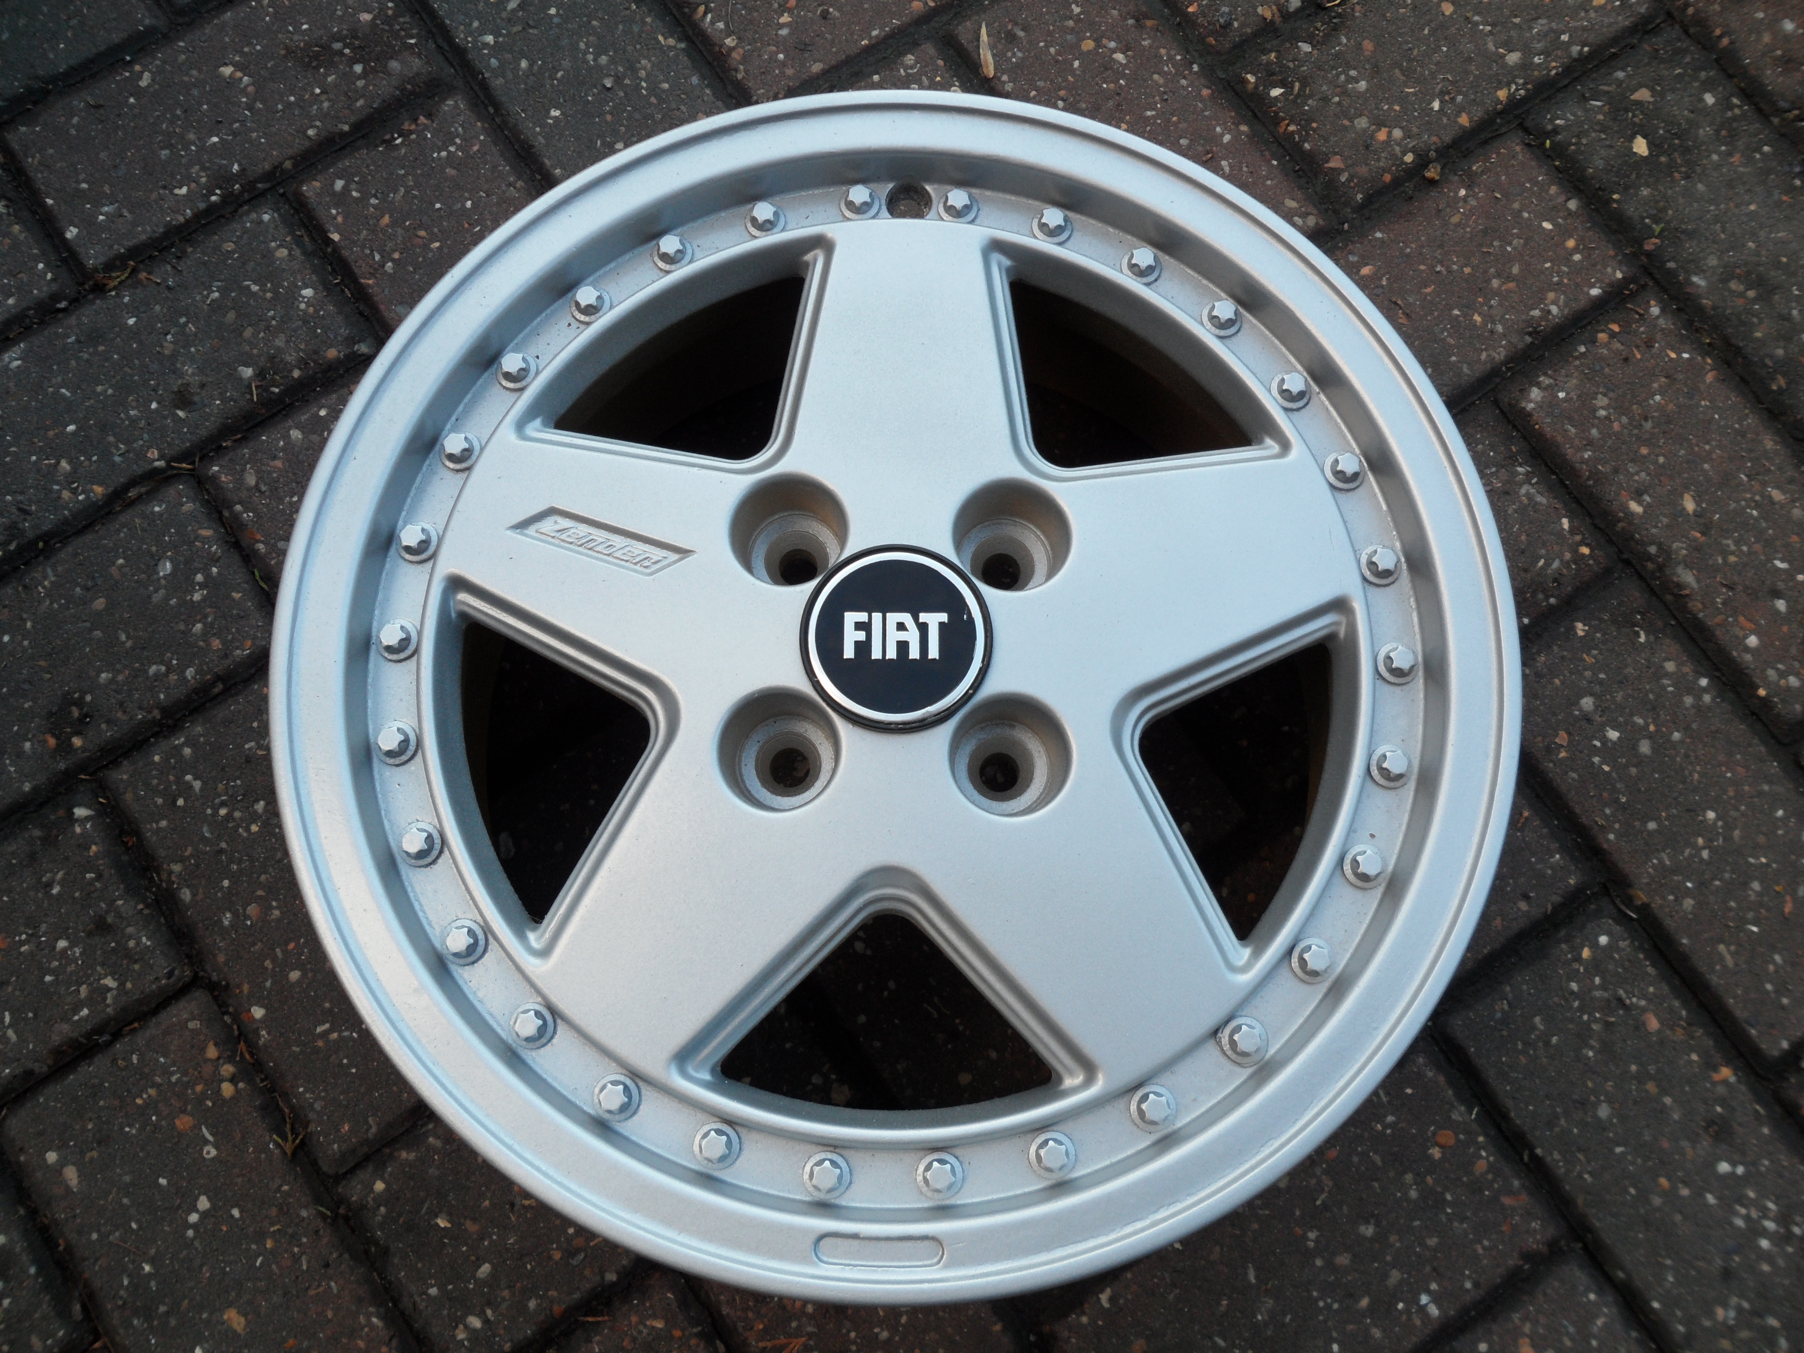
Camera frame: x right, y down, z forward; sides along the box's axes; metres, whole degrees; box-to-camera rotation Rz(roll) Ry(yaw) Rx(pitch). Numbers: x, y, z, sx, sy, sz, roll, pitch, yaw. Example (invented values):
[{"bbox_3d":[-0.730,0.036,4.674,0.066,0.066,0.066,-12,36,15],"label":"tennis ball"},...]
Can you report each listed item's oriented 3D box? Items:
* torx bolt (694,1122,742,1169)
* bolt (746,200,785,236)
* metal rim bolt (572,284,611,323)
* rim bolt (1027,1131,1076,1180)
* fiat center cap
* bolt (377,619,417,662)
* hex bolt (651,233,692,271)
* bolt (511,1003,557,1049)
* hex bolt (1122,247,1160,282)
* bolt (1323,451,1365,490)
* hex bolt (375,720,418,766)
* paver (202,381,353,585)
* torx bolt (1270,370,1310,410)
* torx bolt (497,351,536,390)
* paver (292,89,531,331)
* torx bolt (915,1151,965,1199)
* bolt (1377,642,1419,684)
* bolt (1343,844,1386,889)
[{"bbox_3d":[-0.055,0.140,0.418,0.014,0.007,0.014,0,77,0],"label":"torx bolt"},{"bbox_3d":[-0.047,-0.159,0.486,0.014,0.007,0.014,0,77,0],"label":"bolt"},{"bbox_3d":[-0.106,-0.127,0.479,0.014,0.007,0.014,0,77,0],"label":"metal rim bolt"},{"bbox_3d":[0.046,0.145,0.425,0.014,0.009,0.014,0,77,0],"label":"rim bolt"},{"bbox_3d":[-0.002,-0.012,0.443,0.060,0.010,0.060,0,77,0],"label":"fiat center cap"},{"bbox_3d":[-0.162,-0.012,0.452,0.014,0.007,0.014,0,77,0],"label":"bolt"},{"bbox_3d":[-0.079,-0.147,0.486,0.013,0.007,0.013,0,77,0],"label":"hex bolt"},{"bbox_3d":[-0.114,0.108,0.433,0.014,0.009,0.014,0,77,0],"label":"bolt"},{"bbox_3d":[0.082,-0.142,0.482,0.014,0.007,0.014,0,77,0],"label":"hex bolt"},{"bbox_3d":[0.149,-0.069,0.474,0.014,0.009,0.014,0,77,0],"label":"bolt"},{"bbox_3d":[-0.161,0.021,0.448,0.013,0.007,0.013,0,77,0],"label":"hex bolt"},{"bbox_3d":[-0.222,-0.035,0.653,0.100,0.060,0.200,-34,79,-7],"label":"paver"},{"bbox_3d":[0.132,-0.097,0.477,0.013,0.007,0.013,0,77,0],"label":"torx bolt"},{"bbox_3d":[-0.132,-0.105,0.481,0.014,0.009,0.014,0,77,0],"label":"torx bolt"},{"bbox_3d":[-0.197,-0.174,0.687,0.100,0.060,0.200,-34,80,-7],"label":"paver"},{"bbox_3d":[0.011,0.149,0.421,0.013,0.007,0.013,0,77,0],"label":"torx bolt"},{"bbox_3d":[0.161,-0.004,0.456,0.013,0.007,0.013,0,77,0],"label":"bolt"},{"bbox_3d":[0.145,0.060,0.442,0.013,0.007,0.013,0,77,0],"label":"bolt"}]

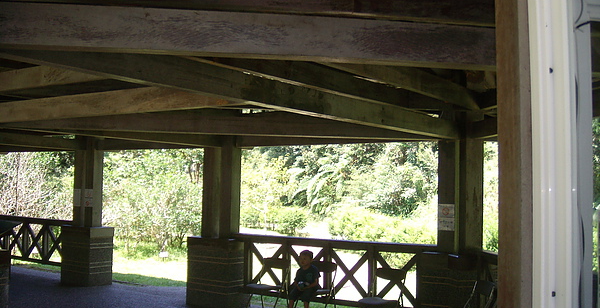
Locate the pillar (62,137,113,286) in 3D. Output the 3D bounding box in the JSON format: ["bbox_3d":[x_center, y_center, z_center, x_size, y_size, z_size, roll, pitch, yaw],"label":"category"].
[{"bbox_3d":[-3.695,0.985,11.523,0.770,2.570,0.480,-1,-3,34],"label":"pillar"}]

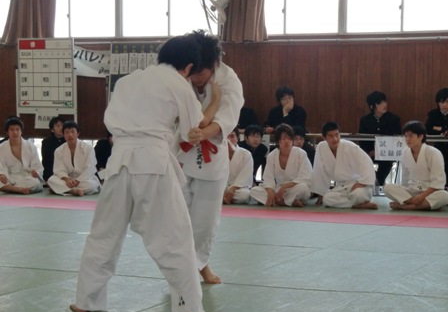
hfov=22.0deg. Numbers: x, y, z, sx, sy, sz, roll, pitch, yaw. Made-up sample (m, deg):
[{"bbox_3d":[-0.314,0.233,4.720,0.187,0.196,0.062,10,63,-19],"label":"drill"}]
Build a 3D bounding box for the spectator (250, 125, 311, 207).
[{"bbox_3d":[0.620,0.090,12.399,0.650,0.855,0.630,1,3,13],"label":"spectator"}]

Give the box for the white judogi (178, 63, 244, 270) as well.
[{"bbox_3d":[-0.104,0.071,6.850,0.500,1.260,0.600,1,3,13],"label":"white judogi"}]

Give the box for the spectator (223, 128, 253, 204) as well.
[{"bbox_3d":[0.071,0.099,12.631,0.550,0.810,0.640,1,3,14],"label":"spectator"}]

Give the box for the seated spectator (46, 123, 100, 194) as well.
[{"bbox_3d":[-1.712,0.015,13.130,0.620,0.840,0.620,0,3,-7],"label":"seated spectator"}]

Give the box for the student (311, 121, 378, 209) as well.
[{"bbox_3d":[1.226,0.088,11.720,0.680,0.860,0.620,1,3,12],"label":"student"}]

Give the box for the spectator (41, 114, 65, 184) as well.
[{"bbox_3d":[-2.112,-0.052,14.678,0.480,0.900,0.620,0,3,0],"label":"spectator"}]

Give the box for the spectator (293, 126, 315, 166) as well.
[{"bbox_3d":[0.888,0.054,13.200,0.540,0.790,0.580,1,3,10],"label":"spectator"}]

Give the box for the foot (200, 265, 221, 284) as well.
[{"bbox_3d":[-0.084,0.686,6.770,0.100,0.100,0.230,-1,3,-20],"label":"foot"}]

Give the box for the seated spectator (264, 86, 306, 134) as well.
[{"bbox_3d":[0.784,-0.226,14.768,0.550,1.320,0.800,1,3,14],"label":"seated spectator"}]

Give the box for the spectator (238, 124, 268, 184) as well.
[{"bbox_3d":[0.309,0.034,13.450,0.560,0.800,0.580,1,3,7],"label":"spectator"}]

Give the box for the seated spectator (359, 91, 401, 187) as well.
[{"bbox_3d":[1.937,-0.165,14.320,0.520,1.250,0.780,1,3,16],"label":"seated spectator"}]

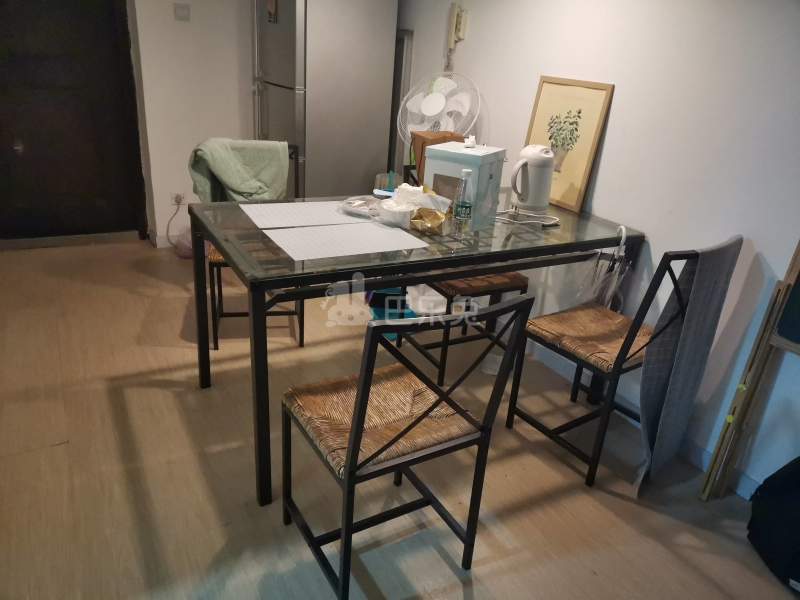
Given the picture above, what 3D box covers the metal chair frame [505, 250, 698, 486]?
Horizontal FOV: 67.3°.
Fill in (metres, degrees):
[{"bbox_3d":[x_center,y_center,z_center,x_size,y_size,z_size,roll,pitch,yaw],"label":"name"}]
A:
[{"bbox_3d":[0.727,0.147,2.040,0.400,0.833,0.482,-12,28,-34],"label":"metal chair frame"}]

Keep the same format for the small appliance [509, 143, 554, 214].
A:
[{"bbox_3d":[0.538,-0.494,2.407,0.182,0.238,0.138,2,23,-6],"label":"small appliance"}]

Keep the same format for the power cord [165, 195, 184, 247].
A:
[{"bbox_3d":[-1.413,-0.498,3.764,0.125,0.336,0.069,-9,26,-28],"label":"power cord"}]

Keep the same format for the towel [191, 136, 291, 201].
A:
[{"bbox_3d":[-0.752,-0.597,2.813,0.433,0.320,0.197,-1,24,-12],"label":"towel"}]

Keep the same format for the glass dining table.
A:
[{"bbox_3d":[0.050,0.049,2.326,1.470,0.735,0.780,-9,26,-28],"label":"glass dining table"}]

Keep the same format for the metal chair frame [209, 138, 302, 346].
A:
[{"bbox_3d":[-0.644,-0.258,2.739,0.400,0.833,0.482,-1,24,-12],"label":"metal chair frame"}]

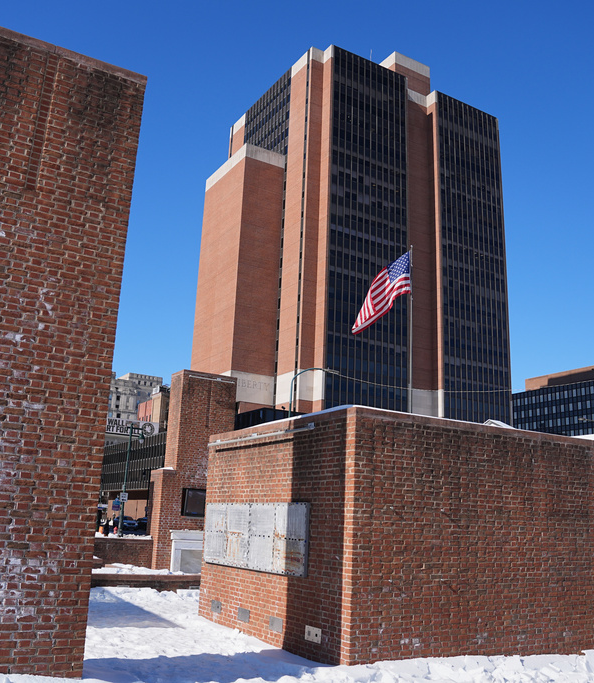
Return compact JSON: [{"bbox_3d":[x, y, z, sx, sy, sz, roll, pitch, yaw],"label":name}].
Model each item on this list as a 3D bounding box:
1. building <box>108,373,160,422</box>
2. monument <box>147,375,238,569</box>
[{"bbox_3d":[-93.837,51.200,324.605,46.000,64.000,45.000,11,-17,-31],"label":"building"},{"bbox_3d":[-3.078,3.930,20.920,2.460,5.830,1.050,11,-17,-31],"label":"monument"}]

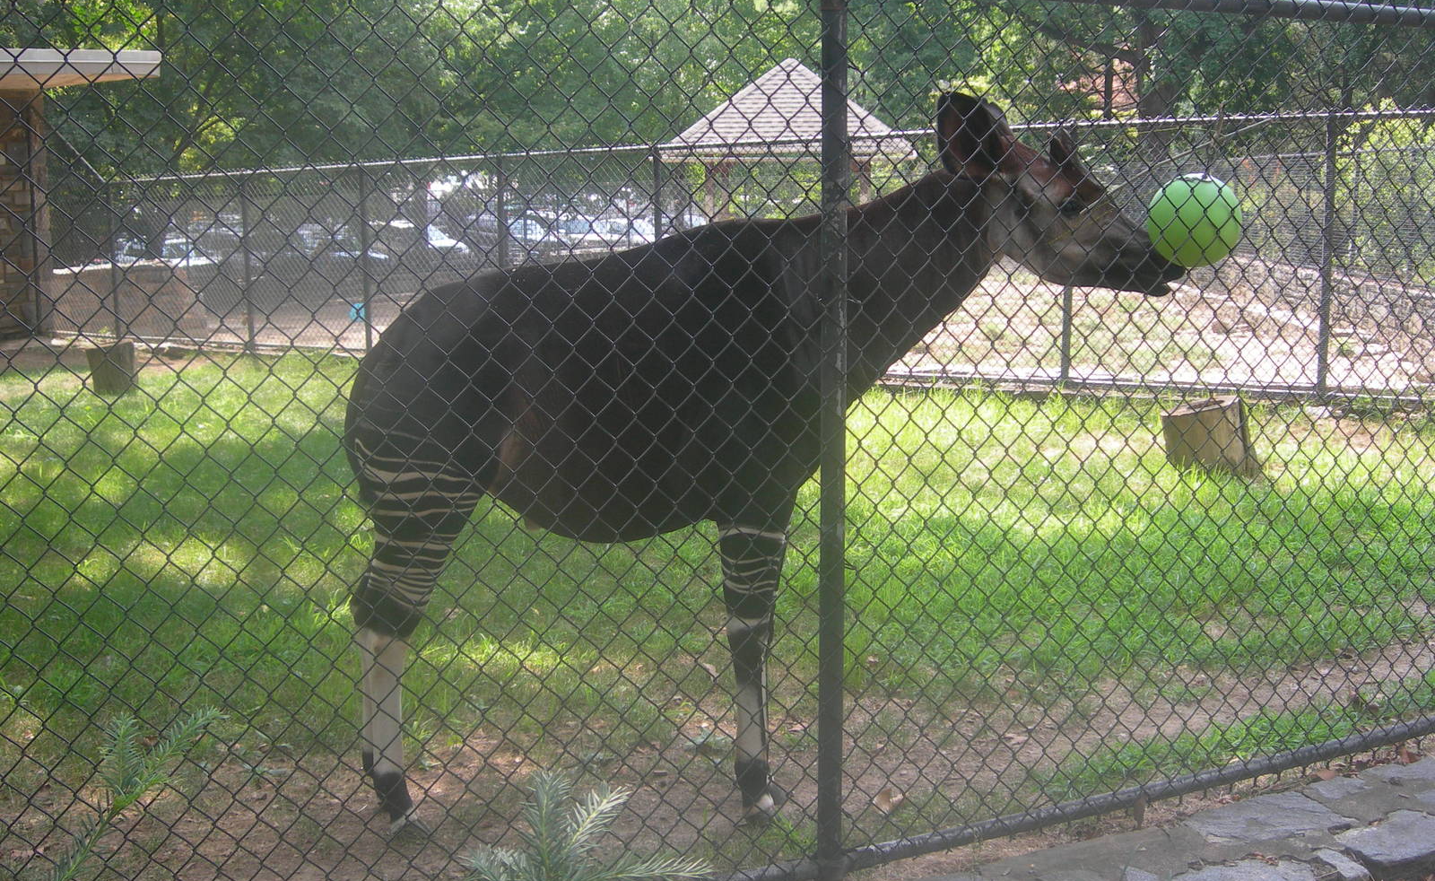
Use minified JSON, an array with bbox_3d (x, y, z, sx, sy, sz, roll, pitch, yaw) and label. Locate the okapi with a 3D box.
[{"bbox_3d":[0.140,0.025,4.093,2.030,1.700,0.550,-1,7,-4],"label":"okapi"}]

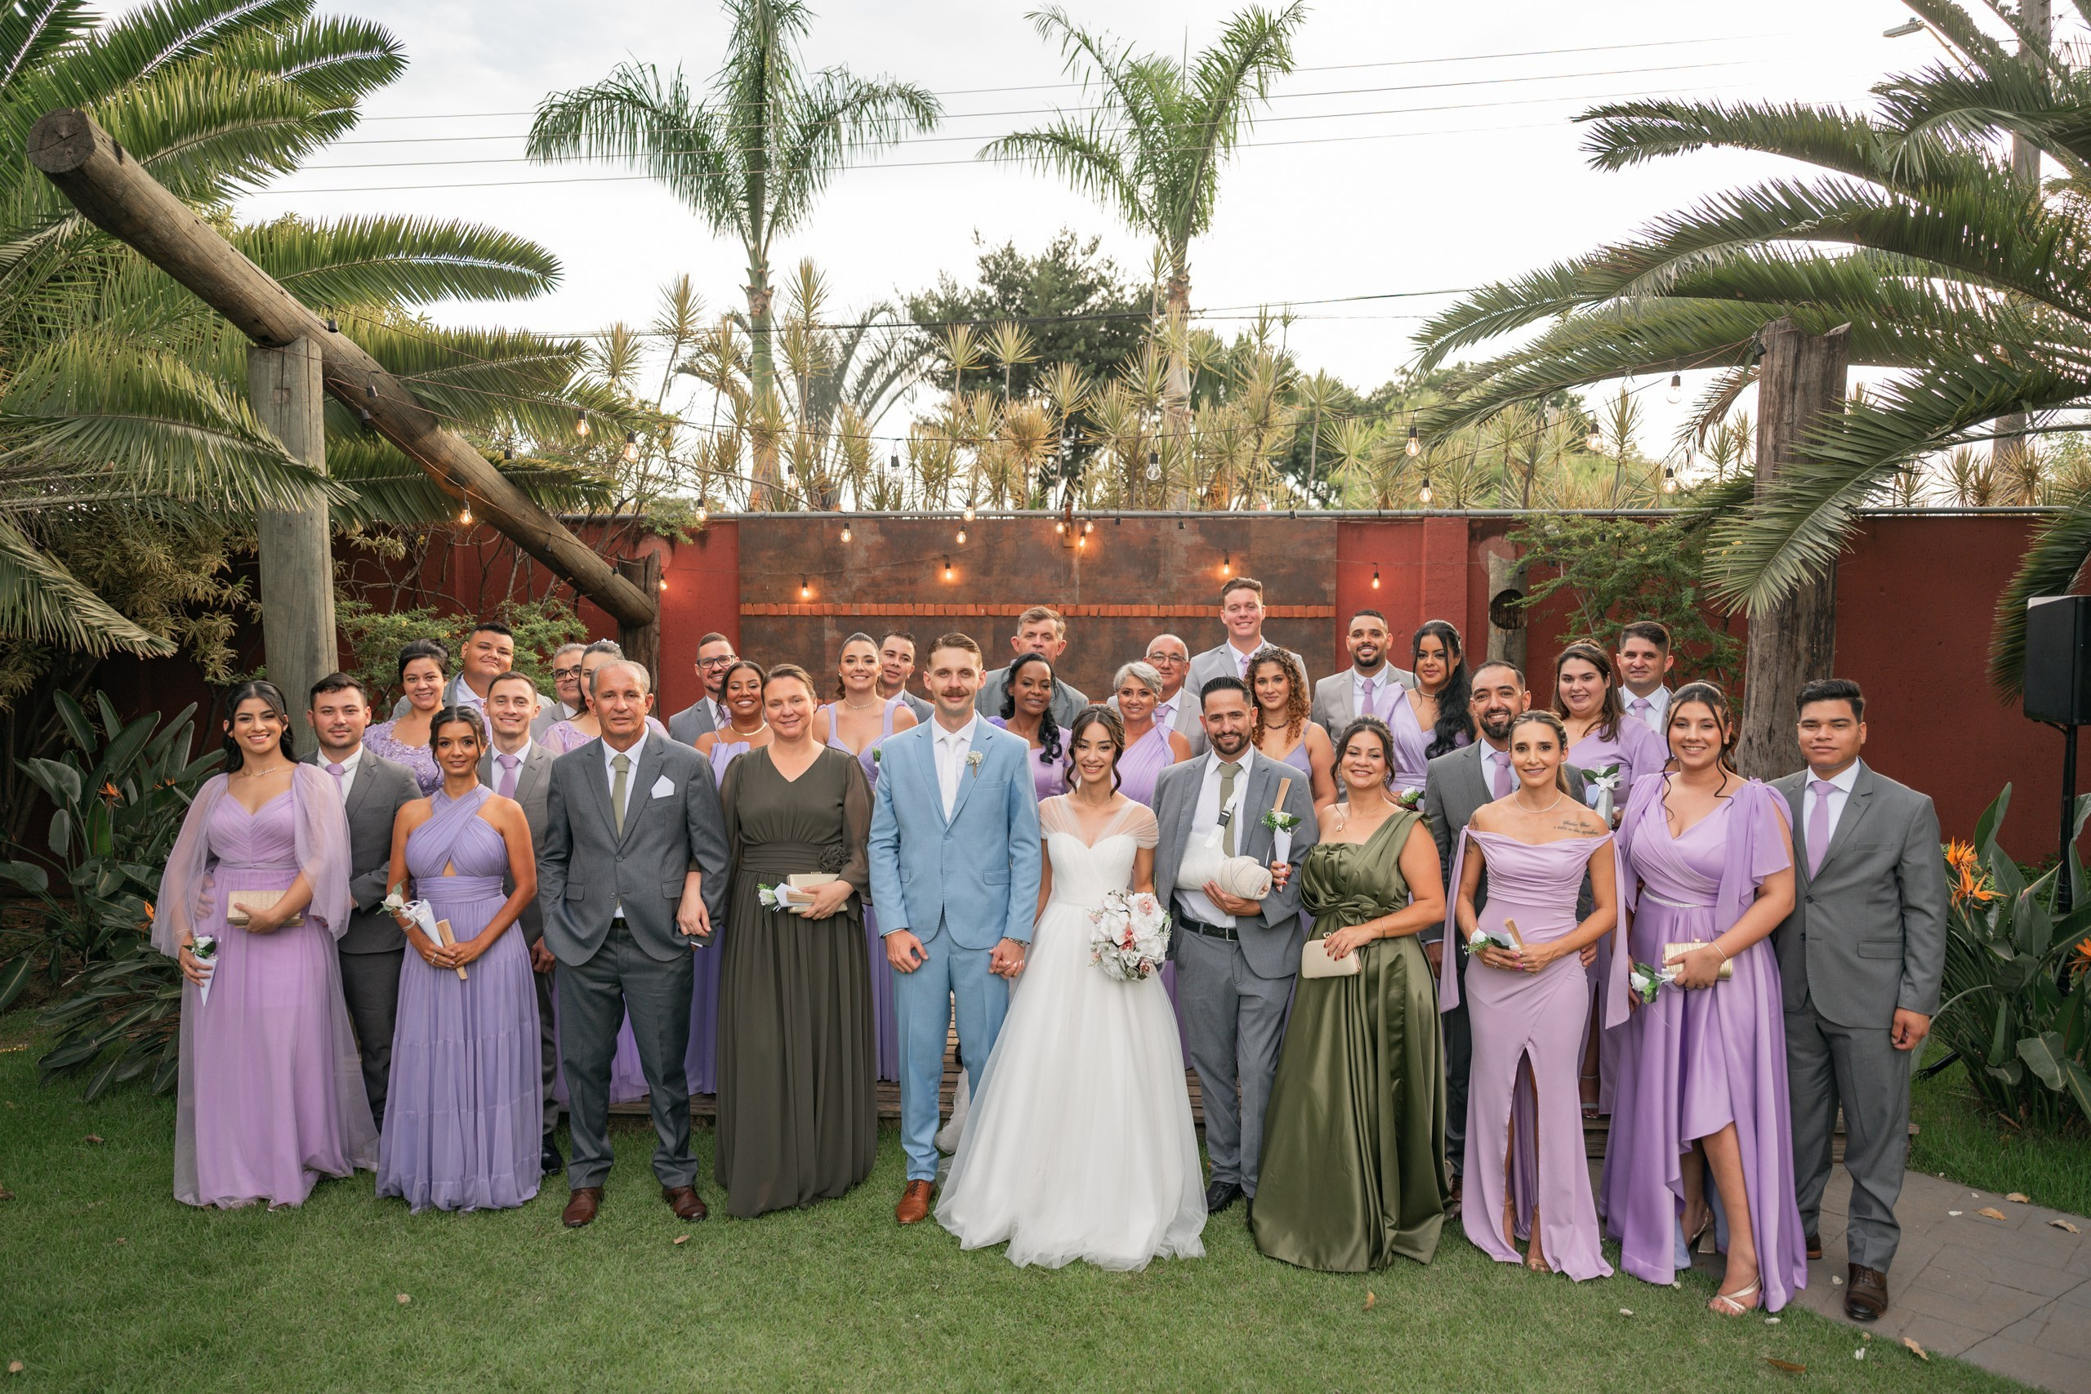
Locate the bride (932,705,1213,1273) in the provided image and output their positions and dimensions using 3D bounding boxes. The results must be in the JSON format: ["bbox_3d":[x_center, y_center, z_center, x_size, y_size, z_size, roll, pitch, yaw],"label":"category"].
[{"bbox_3d":[0.085,0.819,4.374,0.780,1.585,0.820,0,4,1],"label":"bride"}]

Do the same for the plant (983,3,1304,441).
[{"bbox_3d":[1.086,-3.189,14.821,3.400,8.200,3.300,0,4,0],"label":"plant"}]

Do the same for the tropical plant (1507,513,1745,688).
[{"bbox_3d":[3.146,0.163,7.539,1.400,2.250,1.200,1,5,10],"label":"tropical plant"}]

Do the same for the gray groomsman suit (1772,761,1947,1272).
[{"bbox_3d":[2.333,0.902,4.017,0.462,1.443,0.400,3,6,34],"label":"gray groomsman suit"}]

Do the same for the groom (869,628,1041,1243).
[{"bbox_3d":[-0.281,0.700,4.396,0.560,1.820,0.360,0,4,-4],"label":"groom"}]

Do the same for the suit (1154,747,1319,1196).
[{"bbox_3d":[0.611,0.871,4.456,0.523,1.433,0.360,1,5,13],"label":"suit"}]

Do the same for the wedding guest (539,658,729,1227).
[{"bbox_3d":[-1.305,0.758,4.427,0.579,1.763,0.380,-1,5,-10],"label":"wedding guest"}]

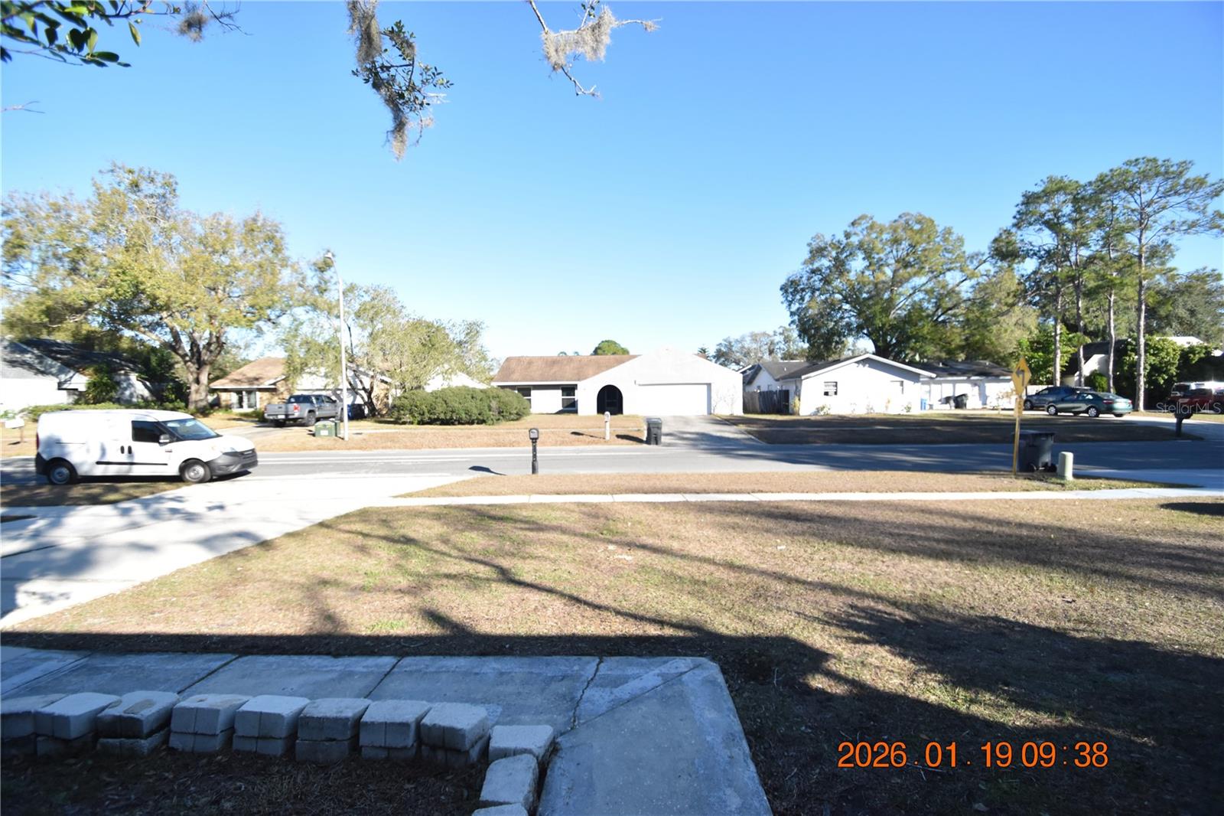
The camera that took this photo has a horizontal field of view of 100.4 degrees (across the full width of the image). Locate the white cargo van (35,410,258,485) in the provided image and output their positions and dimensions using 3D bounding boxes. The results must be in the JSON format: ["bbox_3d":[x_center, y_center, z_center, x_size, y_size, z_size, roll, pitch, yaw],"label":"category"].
[{"bbox_3d":[-12.291,1.003,13.807,4.750,1.880,1.840,-1,3,-5],"label":"white cargo van"}]

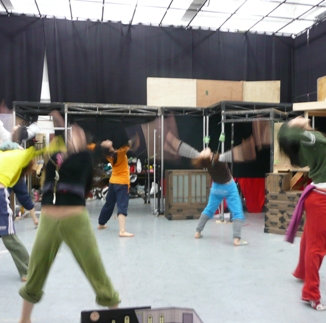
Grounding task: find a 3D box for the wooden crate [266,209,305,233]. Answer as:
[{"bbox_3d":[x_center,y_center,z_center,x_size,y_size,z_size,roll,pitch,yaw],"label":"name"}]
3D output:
[{"bbox_3d":[1.884,0.894,5.286,0.530,0.360,0.450,0,1,32],"label":"wooden crate"}]

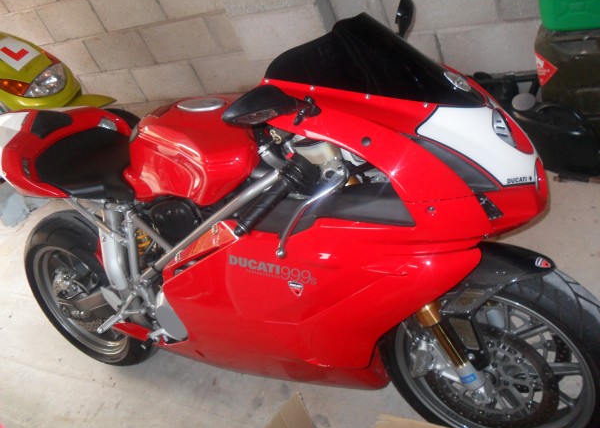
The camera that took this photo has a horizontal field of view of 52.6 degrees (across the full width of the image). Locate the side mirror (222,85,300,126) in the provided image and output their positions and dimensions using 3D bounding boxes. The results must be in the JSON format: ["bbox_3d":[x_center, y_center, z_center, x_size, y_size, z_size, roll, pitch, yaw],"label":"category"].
[{"bbox_3d":[-0.064,-0.189,1.055,0.165,0.080,0.085,-18,18,-40],"label":"side mirror"}]

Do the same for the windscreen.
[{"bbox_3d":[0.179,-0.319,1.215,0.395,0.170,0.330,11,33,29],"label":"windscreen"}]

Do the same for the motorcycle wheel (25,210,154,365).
[{"bbox_3d":[-0.731,0.270,2.208,0.620,0.620,0.190,3,29,34],"label":"motorcycle wheel"}]

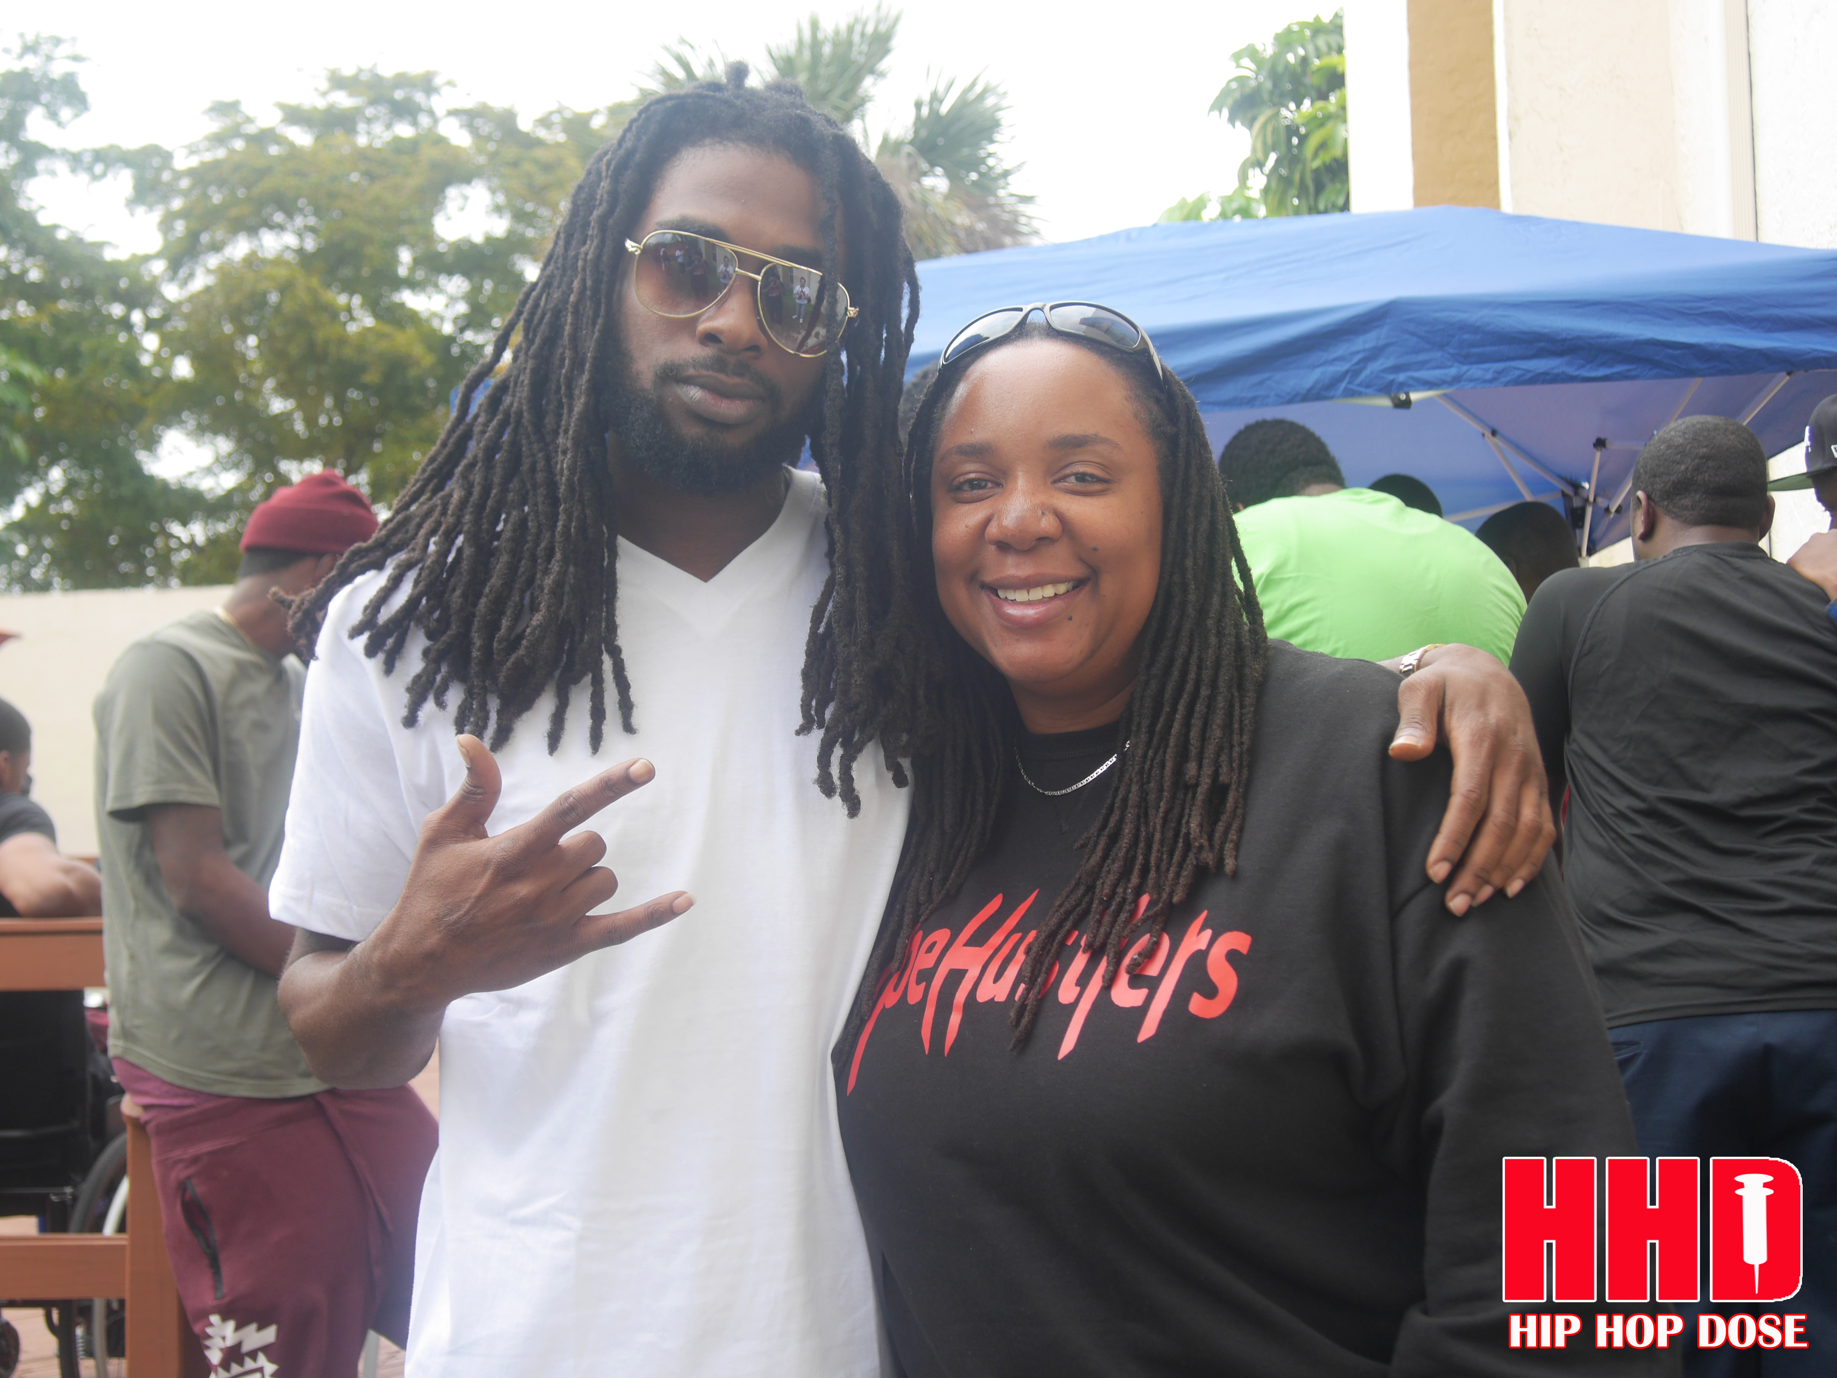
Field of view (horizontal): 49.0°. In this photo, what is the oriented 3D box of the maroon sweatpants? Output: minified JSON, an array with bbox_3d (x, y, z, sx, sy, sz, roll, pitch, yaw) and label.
[{"bbox_3d":[-0.840,1.000,2.860,0.440,0.920,0.420,-3,-4,25],"label":"maroon sweatpants"}]

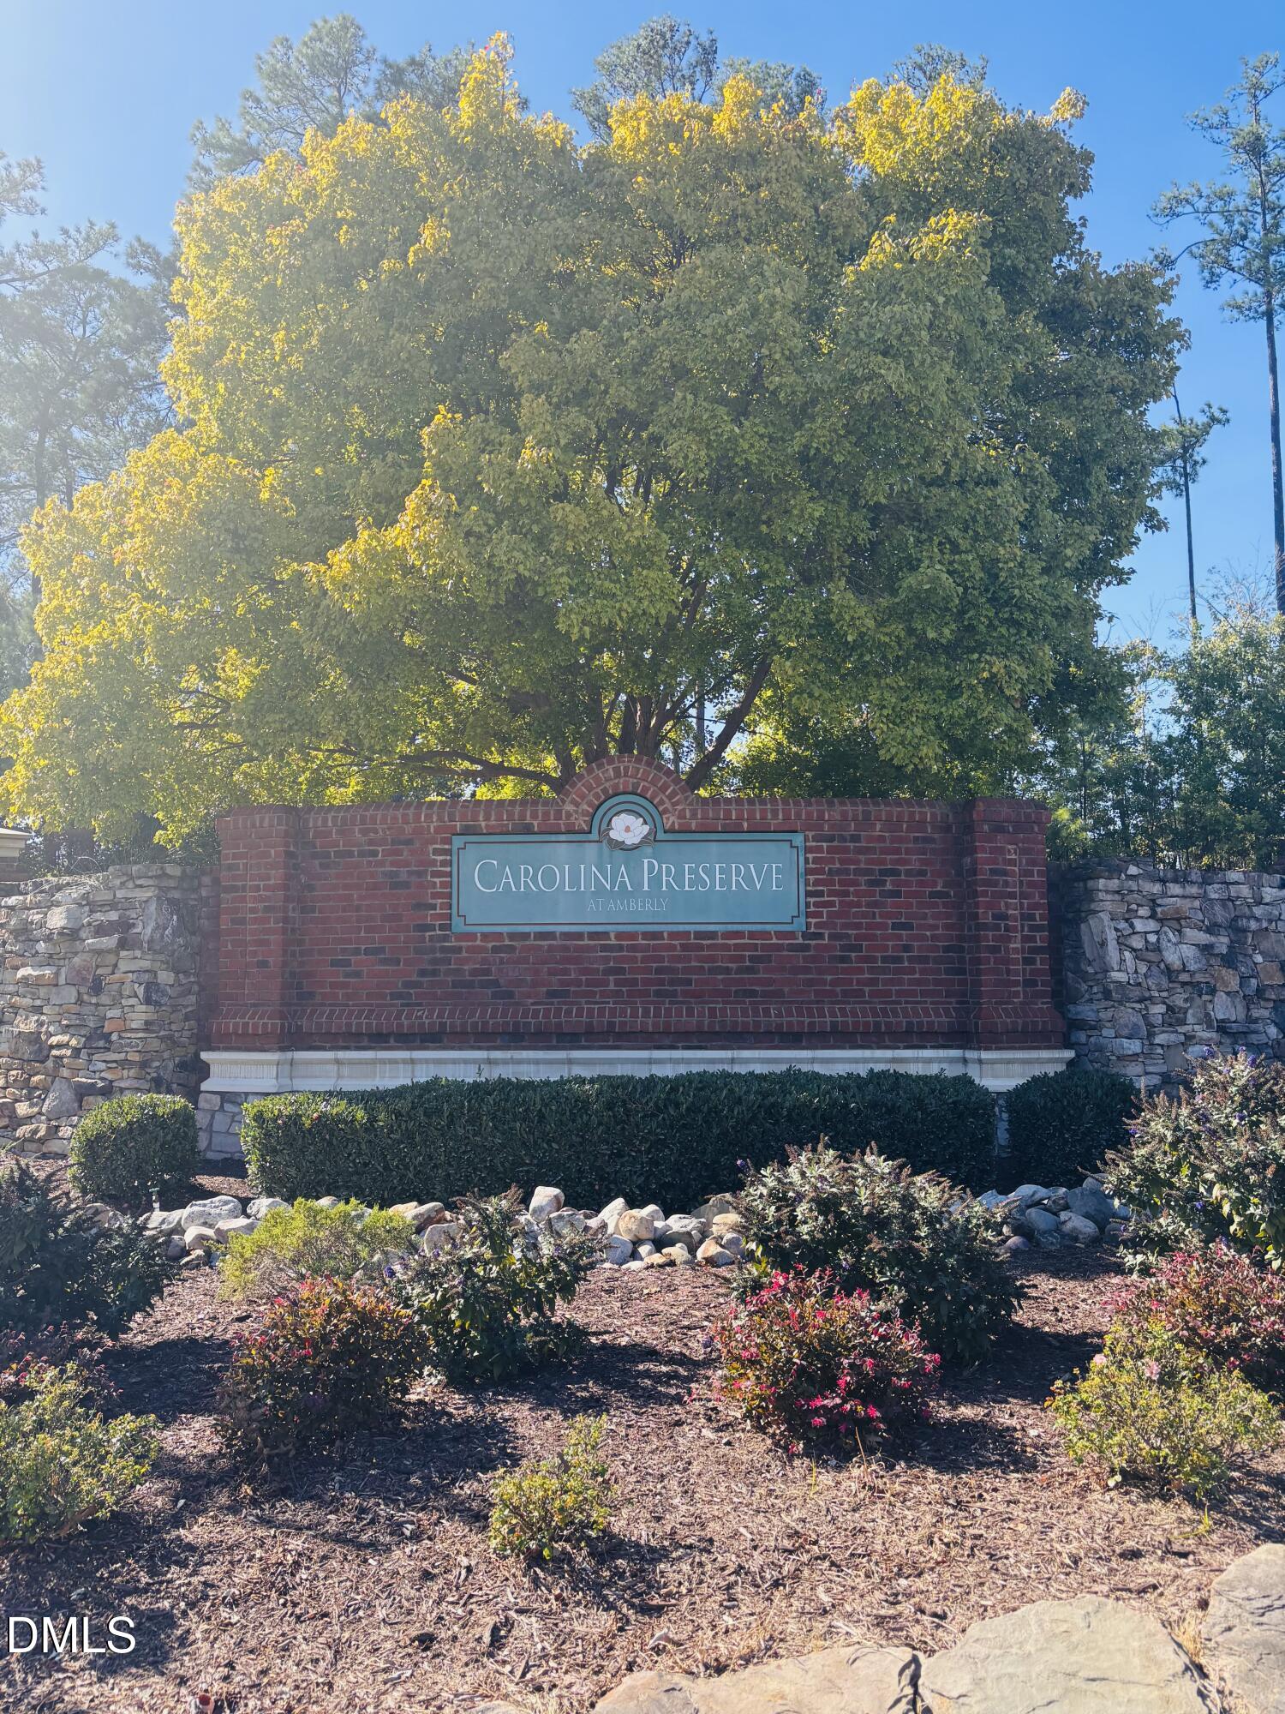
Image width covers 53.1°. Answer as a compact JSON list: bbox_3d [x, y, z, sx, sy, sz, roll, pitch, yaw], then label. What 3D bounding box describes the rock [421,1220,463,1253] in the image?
[{"bbox_3d":[-1.187,2.256,7.636,0.270,0.193,0.230,0,-7,0],"label":"rock"}]

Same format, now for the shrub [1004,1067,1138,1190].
[{"bbox_3d":[2.839,1.776,8.530,0.878,0.766,0.834,0,-5,0],"label":"shrub"}]

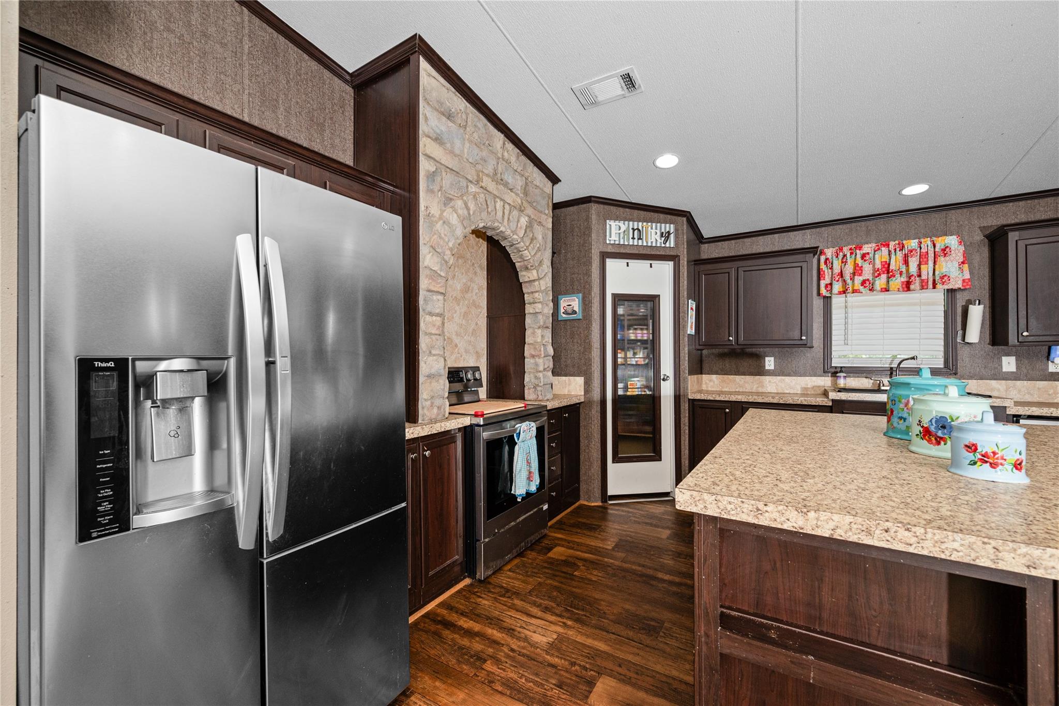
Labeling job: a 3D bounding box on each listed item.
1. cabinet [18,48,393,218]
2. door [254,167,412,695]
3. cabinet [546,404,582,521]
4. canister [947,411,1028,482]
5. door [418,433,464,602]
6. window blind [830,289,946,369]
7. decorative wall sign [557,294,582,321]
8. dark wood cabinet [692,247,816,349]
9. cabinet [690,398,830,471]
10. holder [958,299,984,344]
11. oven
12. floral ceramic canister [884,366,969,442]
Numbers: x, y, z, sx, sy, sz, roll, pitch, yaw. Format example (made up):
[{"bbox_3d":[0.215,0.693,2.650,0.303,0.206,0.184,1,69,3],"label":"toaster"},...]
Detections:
[{"bbox_3d":[-1.239,-0.723,1.806,0.364,0.364,1.306,0,0,33],"label":"cabinet"},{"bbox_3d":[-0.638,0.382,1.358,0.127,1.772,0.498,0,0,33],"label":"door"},{"bbox_3d":[0.029,0.854,3.409,0.590,0.870,0.645,-1,-1,33],"label":"cabinet"},{"bbox_3d":[1.278,0.251,1.150,0.154,0.177,0.154,-1,-1,33],"label":"canister"},{"bbox_3d":[-0.460,0.863,2.198,0.033,0.812,0.325,0,0,33],"label":"door"},{"bbox_3d":[2.968,-0.305,3.433,0.715,0.860,0.050,-1,-1,33],"label":"window blind"},{"bbox_3d":[0.361,-0.398,3.589,0.222,0.217,0.015,-1,-1,33],"label":"decorative wall sign"},{"bbox_3d":[2.070,-0.461,3.815,0.936,0.845,0.364,0,0,33],"label":"dark wood cabinet"},{"bbox_3d":[2.045,0.851,3.695,1.008,0.887,0.598,0,0,33],"label":"cabinet"},{"bbox_3d":[3.322,-0.236,3.104,0.090,0.335,0.130,12,6,32],"label":"holder"},{"bbox_3d":[-0.328,0.840,2.846,0.696,0.936,0.748,0,0,33],"label":"oven"},{"bbox_3d":[1.608,0.201,1.669,0.259,0.286,0.259,-1,-1,33],"label":"floral ceramic canister"}]

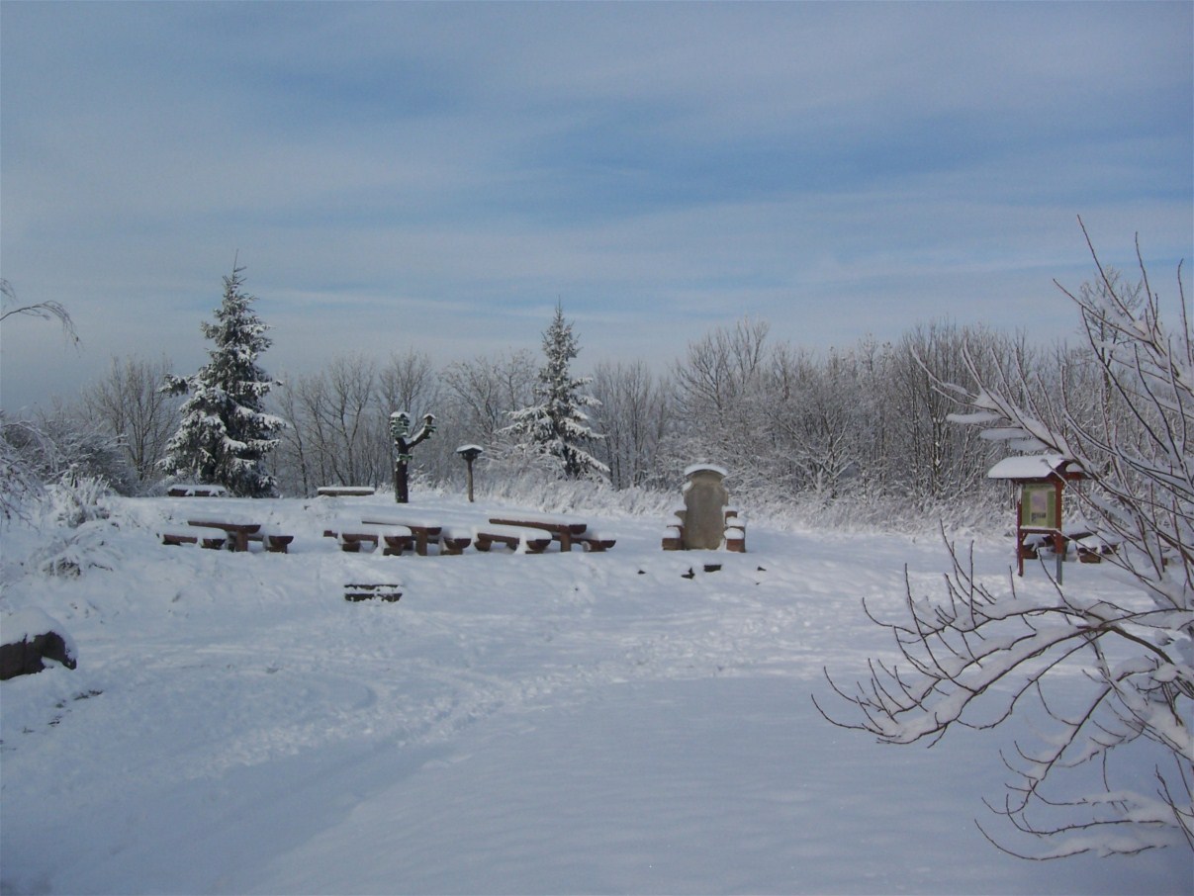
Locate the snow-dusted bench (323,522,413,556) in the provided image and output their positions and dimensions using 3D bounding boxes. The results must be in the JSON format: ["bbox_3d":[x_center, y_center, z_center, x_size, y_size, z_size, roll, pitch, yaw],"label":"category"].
[{"bbox_3d":[-4.619,1.870,27.200,0.450,0.450,2.300,1,-1,-43],"label":"snow-dusted bench"}]

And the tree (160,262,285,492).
[{"bbox_3d":[-11.671,-2.115,42.000,3.800,7.200,3.800,0,-1,-15],"label":"tree"}]

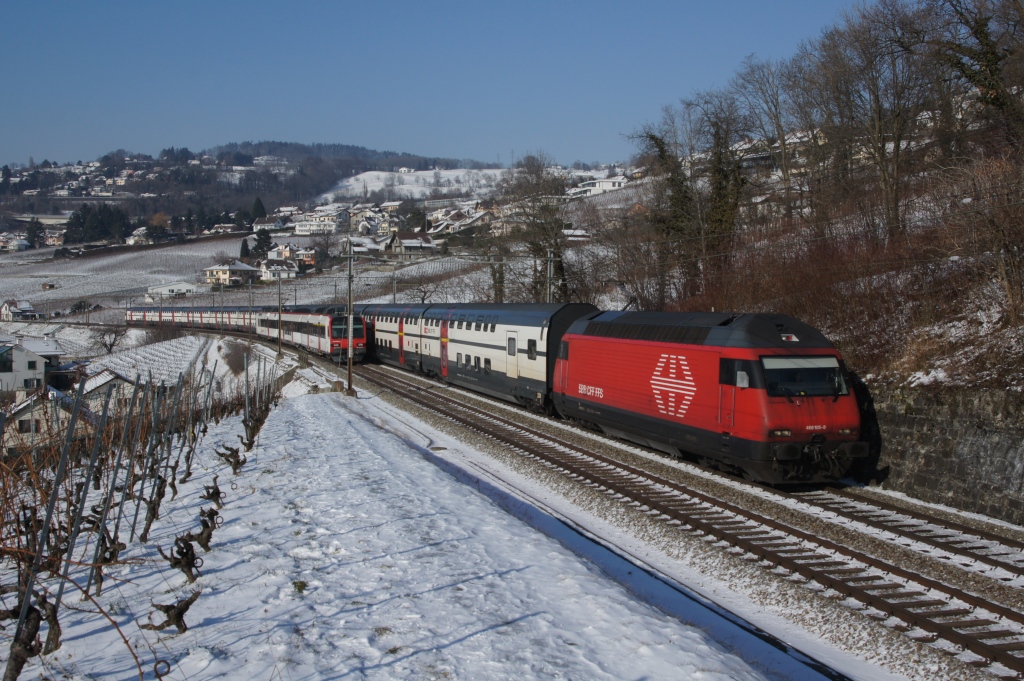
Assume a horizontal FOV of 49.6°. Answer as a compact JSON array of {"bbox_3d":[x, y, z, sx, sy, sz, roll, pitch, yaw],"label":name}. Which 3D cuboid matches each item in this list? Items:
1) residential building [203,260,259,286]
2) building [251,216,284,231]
[{"bbox_3d":[-101.172,-24.155,400.000,13.600,8.900,14.000,1,3,34],"label":"residential building"},{"bbox_3d":[-131.536,-62.873,600.000,15.200,7.300,9.300,1,2,30],"label":"building"}]

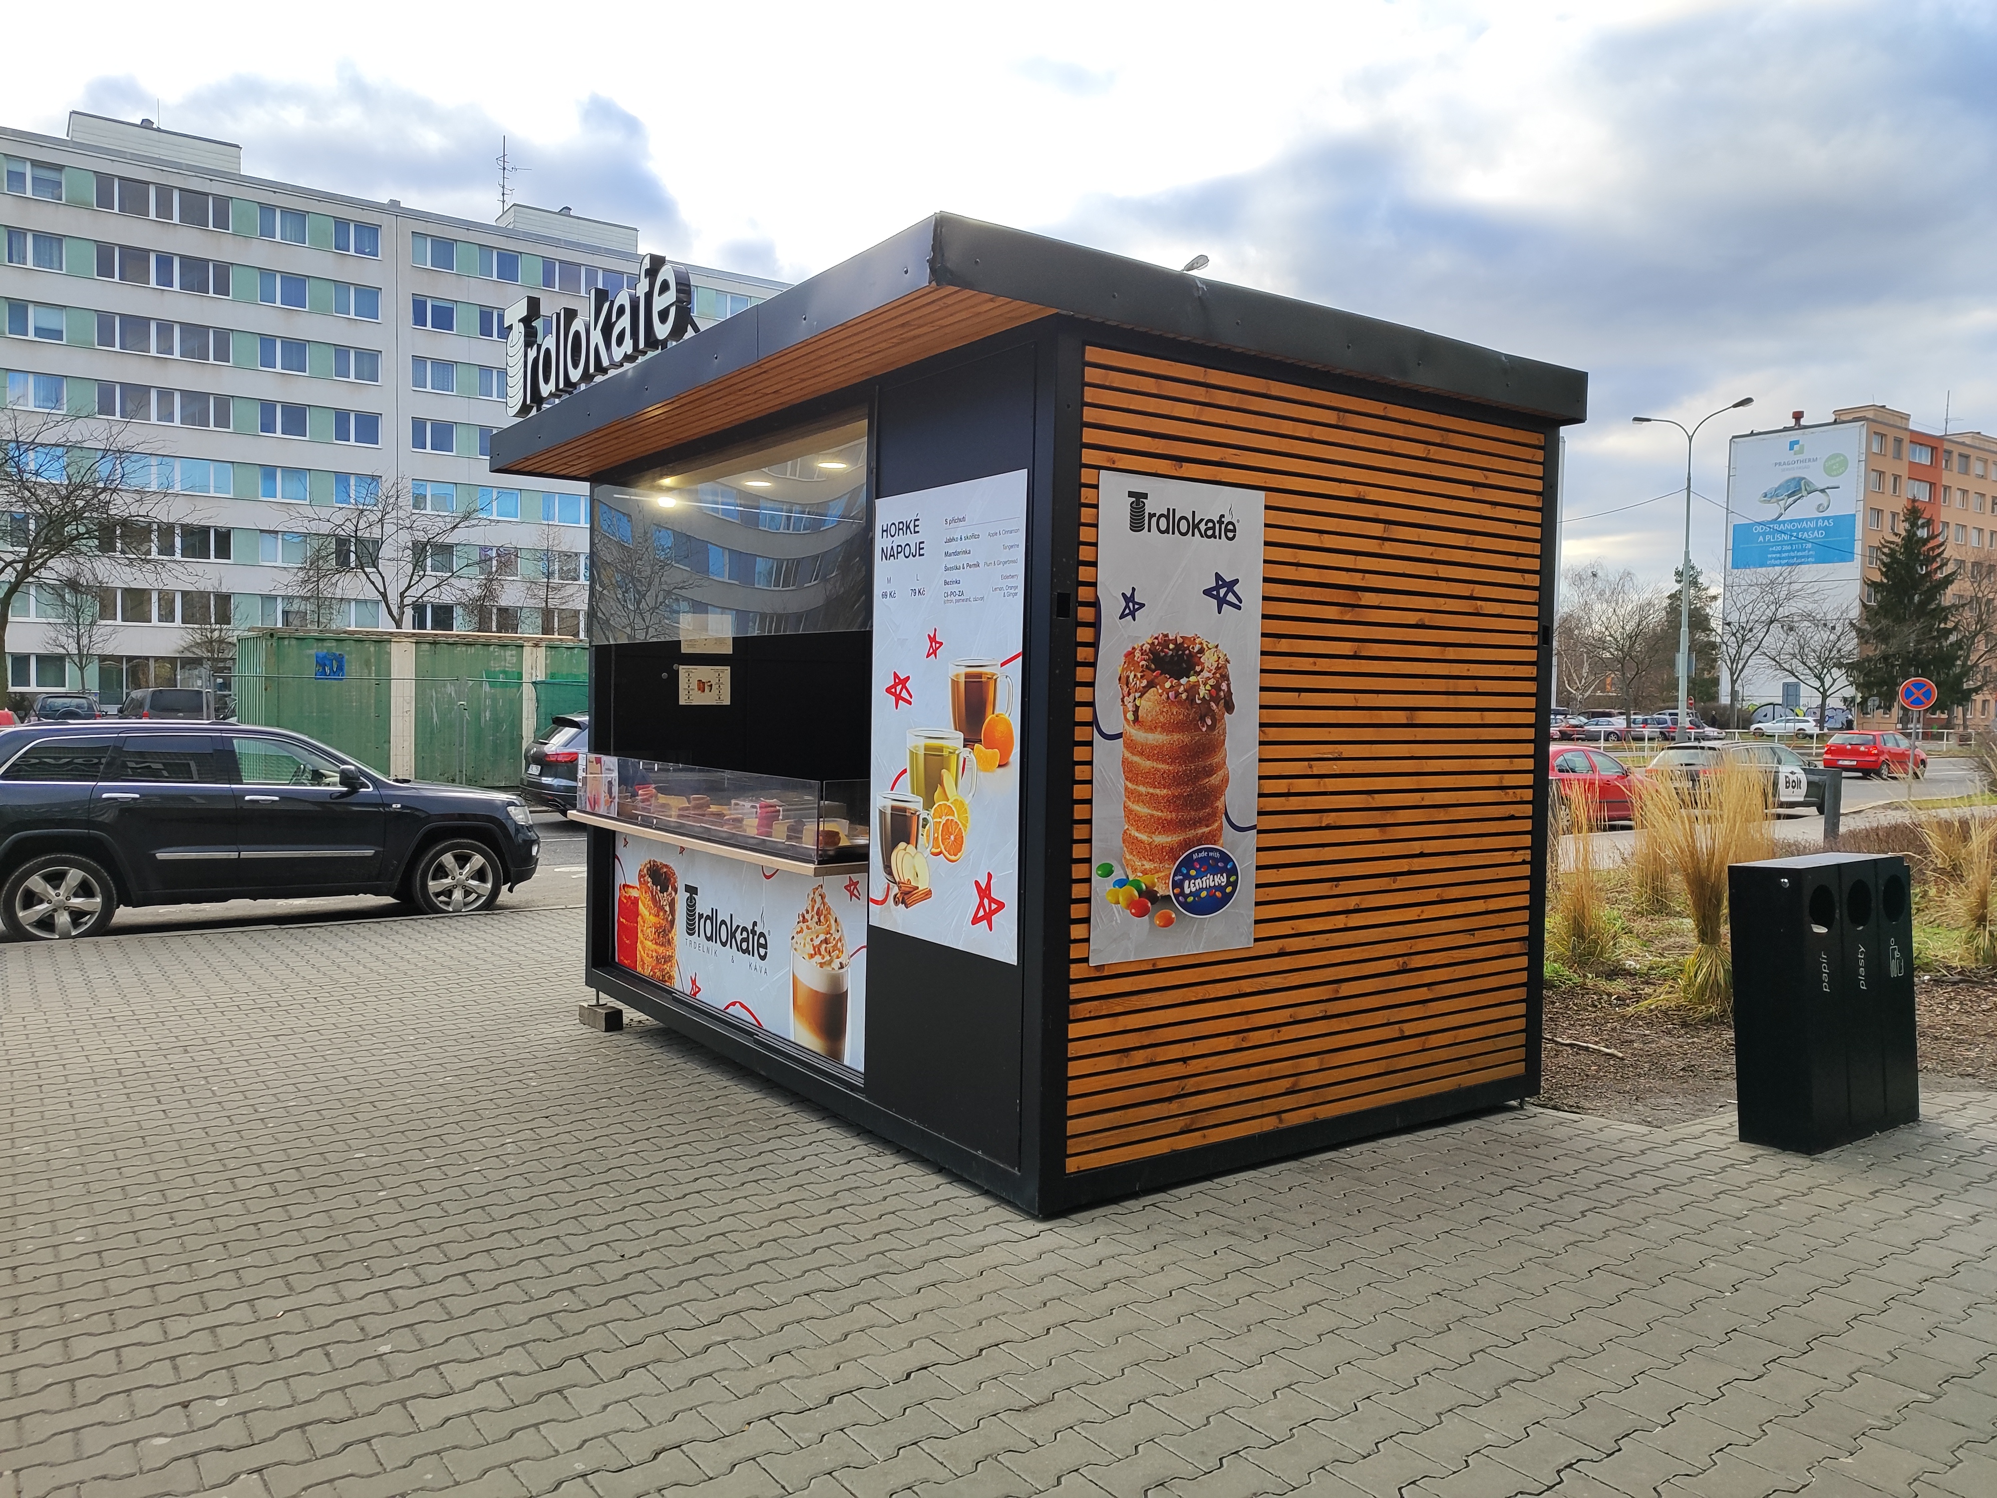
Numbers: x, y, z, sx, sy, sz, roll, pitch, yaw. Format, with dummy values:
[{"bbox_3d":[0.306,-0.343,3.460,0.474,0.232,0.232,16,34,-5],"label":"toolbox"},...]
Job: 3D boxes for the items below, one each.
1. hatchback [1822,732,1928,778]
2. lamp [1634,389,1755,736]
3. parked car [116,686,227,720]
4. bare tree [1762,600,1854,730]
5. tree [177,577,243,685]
[{"bbox_3d":[28.077,0.181,44.107,3.900,1.465,1.650,0,2,-34],"label":"hatchback"},{"bbox_3d":[24.647,-5.777,49.340,0.400,12.850,3.900,0,2,-30],"label":"lamp"},{"bbox_3d":[-23.084,-0.879,38.468,1.790,1.650,4.400,-1,3,-40],"label":"parked car"},{"bbox_3d":[55.822,-5.650,94.793,5.600,8.865,5.600,2,2,30],"label":"bare tree"},{"bbox_3d":[-28.358,-3.421,49.875,2.200,5.555,2.200,0,2,-30],"label":"tree"}]

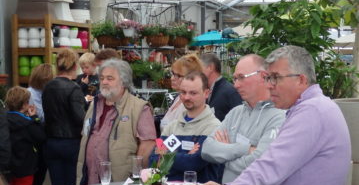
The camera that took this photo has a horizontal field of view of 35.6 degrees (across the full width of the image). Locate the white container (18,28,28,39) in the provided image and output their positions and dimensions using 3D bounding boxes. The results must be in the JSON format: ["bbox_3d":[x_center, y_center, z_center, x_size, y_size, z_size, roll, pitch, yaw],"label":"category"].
[{"bbox_3d":[-1.914,-0.724,6.869,0.122,0.120,0.122,0,3,0],"label":"white container"}]

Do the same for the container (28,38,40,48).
[{"bbox_3d":[-1.781,-0.602,6.876,0.130,0.122,0.130,0,3,0],"label":"container"}]

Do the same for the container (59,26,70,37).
[{"bbox_3d":[-1.462,-0.775,7.117,0.145,0.125,0.145,0,3,0],"label":"container"}]

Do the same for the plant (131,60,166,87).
[{"bbox_3d":[-0.354,-0.210,6.198,0.380,0.280,0.340,0,3,0],"label":"plant"}]

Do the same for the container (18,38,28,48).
[{"bbox_3d":[-1.916,-0.602,6.876,0.122,0.120,0.122,0,3,0],"label":"container"}]

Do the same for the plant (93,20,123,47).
[{"bbox_3d":[-0.827,-0.670,6.472,0.360,0.310,0.340,0,3,0],"label":"plant"}]

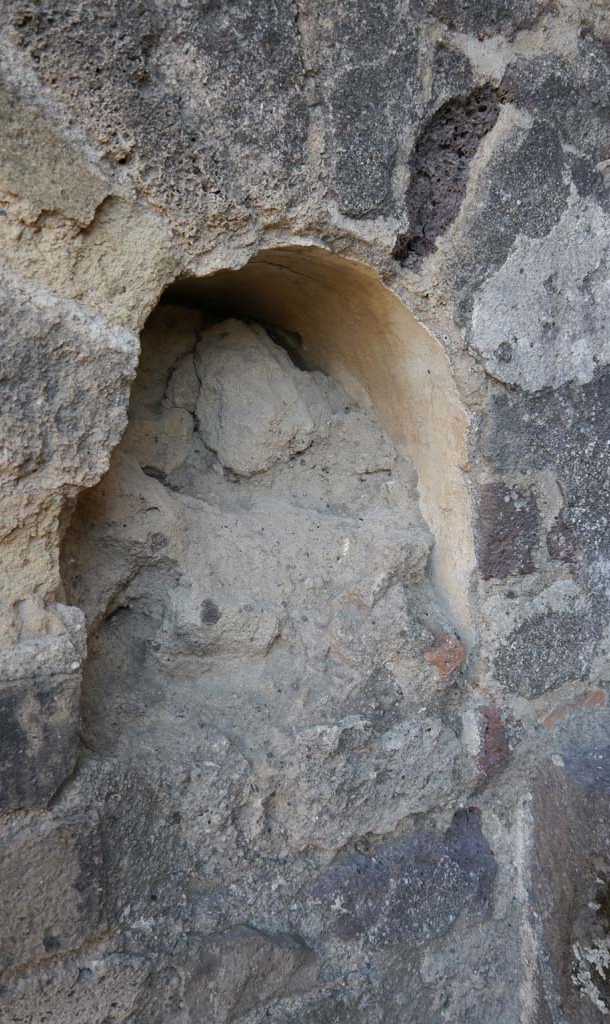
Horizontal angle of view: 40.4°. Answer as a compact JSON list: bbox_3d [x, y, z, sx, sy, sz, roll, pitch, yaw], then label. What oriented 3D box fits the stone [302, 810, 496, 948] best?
[{"bbox_3d":[0.085,0.395,0.925,0.240,0.140,0.100,0,0,-25],"label":"stone"}]

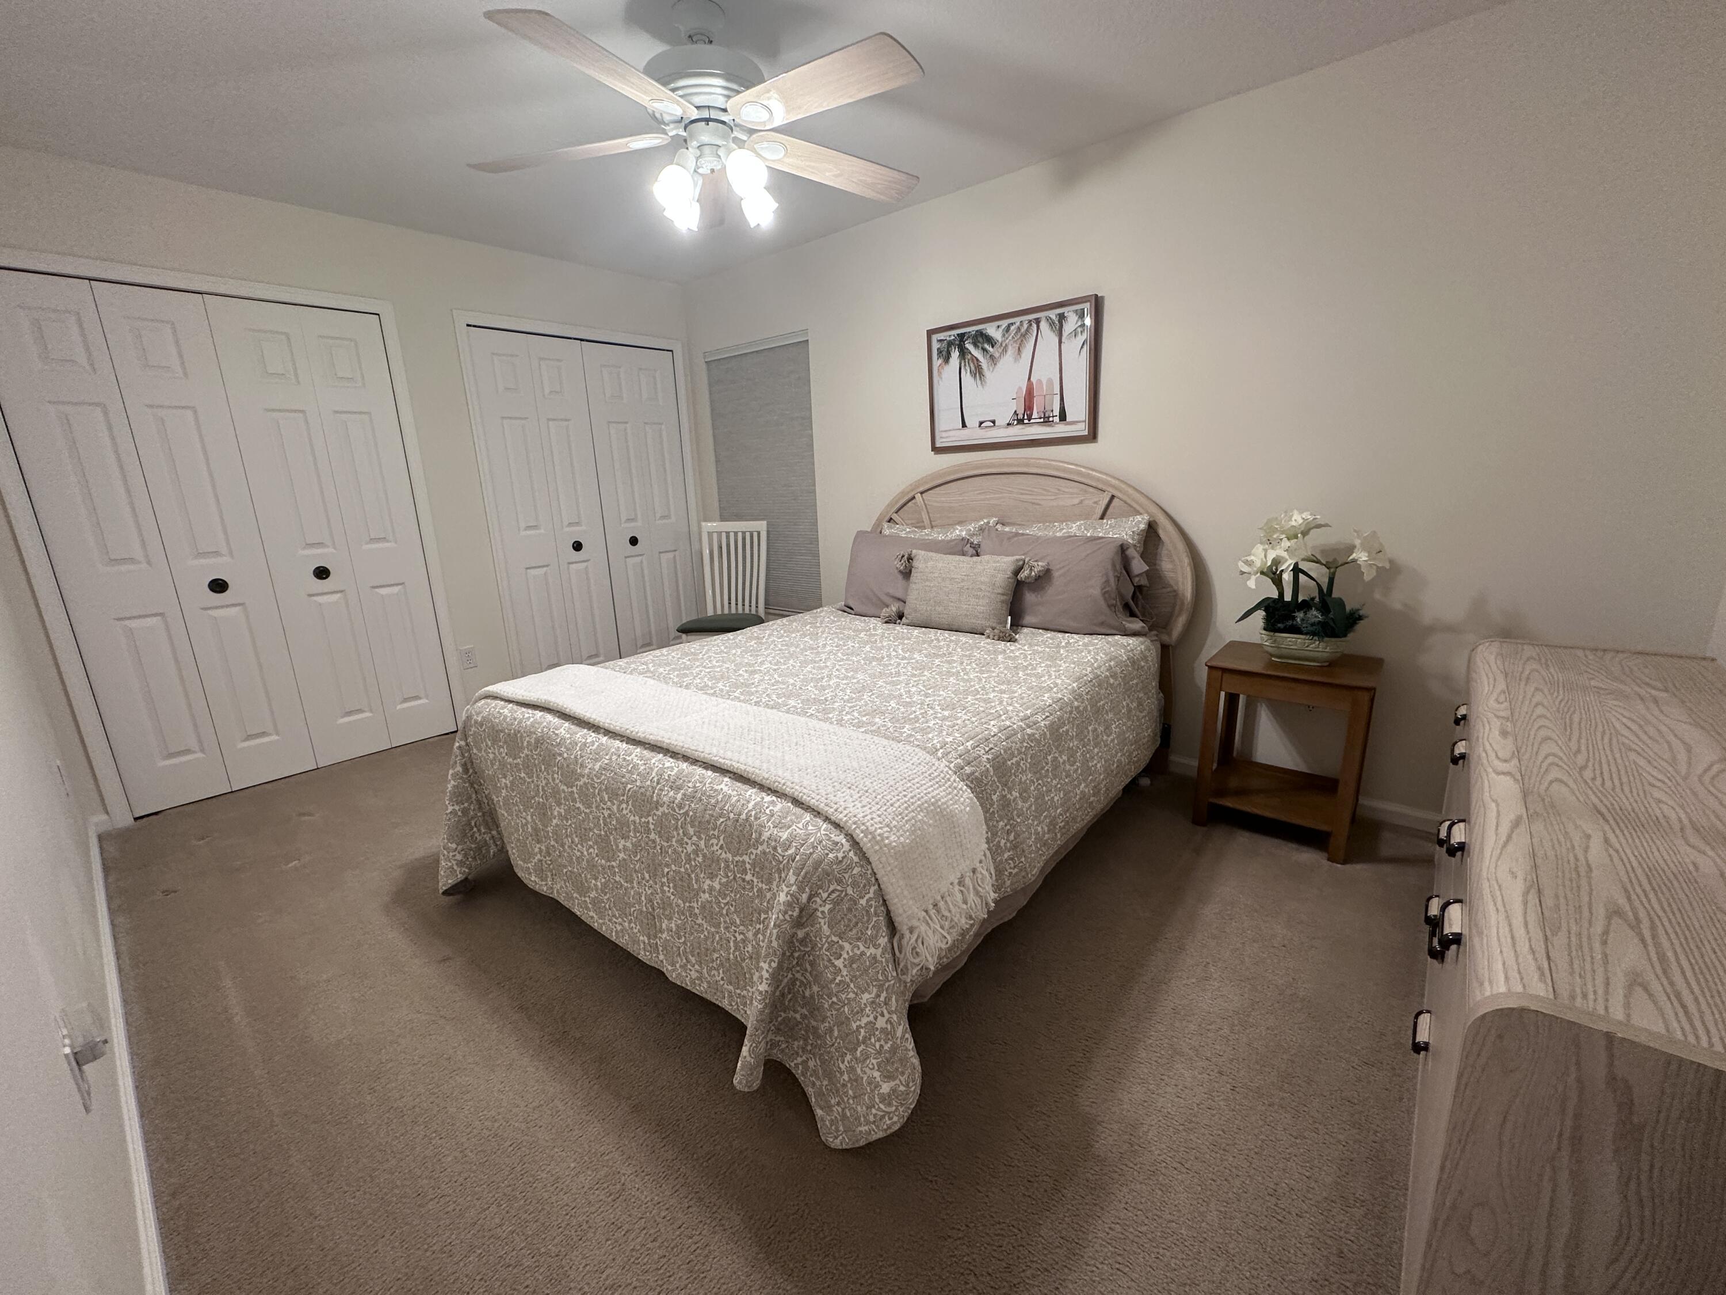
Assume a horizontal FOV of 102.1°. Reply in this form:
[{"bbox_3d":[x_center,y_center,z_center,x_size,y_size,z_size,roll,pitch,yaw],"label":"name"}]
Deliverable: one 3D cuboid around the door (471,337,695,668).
[{"bbox_3d":[-1.563,-0.746,4.200,0.037,2.023,1.212,10,18,40],"label":"door"}]

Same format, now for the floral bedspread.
[{"bbox_3d":[-0.065,0.352,2.509,1.700,0.580,2.110,10,18,40],"label":"floral bedspread"}]

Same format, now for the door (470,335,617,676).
[{"bbox_3d":[-1.764,-0.684,3.978,0.037,2.023,0.601,10,18,40],"label":"door"}]

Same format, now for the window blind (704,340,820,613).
[{"bbox_3d":[-0.611,-1.008,4.245,0.920,1.520,0.040,10,18,40],"label":"window blind"}]

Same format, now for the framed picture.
[{"bbox_3d":[0.627,-1.164,3.058,0.798,0.549,0.029,10,18,40],"label":"framed picture"}]

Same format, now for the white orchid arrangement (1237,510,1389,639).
[{"bbox_3d":[1.475,-0.220,2.317,0.411,0.464,0.250,10,18,40],"label":"white orchid arrangement"}]

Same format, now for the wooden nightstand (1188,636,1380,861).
[{"bbox_3d":[1.461,0.337,2.412,0.475,0.596,0.375,10,18,40],"label":"wooden nightstand"}]

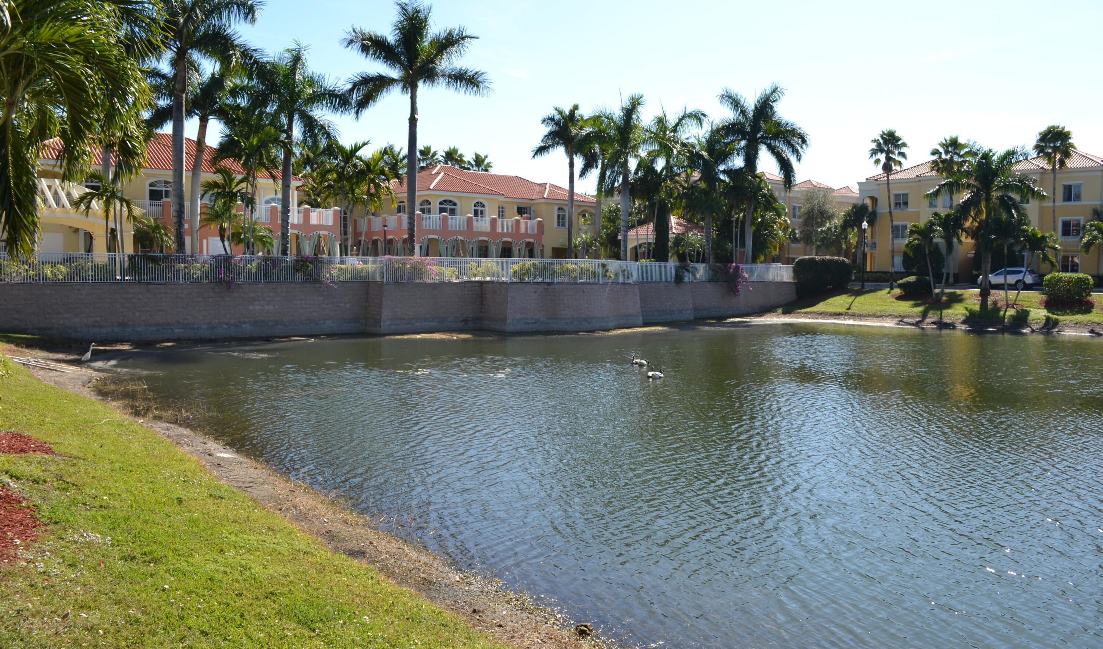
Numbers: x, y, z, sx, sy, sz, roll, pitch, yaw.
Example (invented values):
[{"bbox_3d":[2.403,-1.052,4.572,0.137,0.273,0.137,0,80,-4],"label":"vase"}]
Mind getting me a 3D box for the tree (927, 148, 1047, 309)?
[{"bbox_3d":[30.280,-7.071,57.500,7.200,10.427,7.200,0,3,0],"label":"tree"}]

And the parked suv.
[{"bbox_3d":[37.616,-3.756,68.000,1.840,1.710,4.630,-3,5,-42],"label":"parked suv"}]

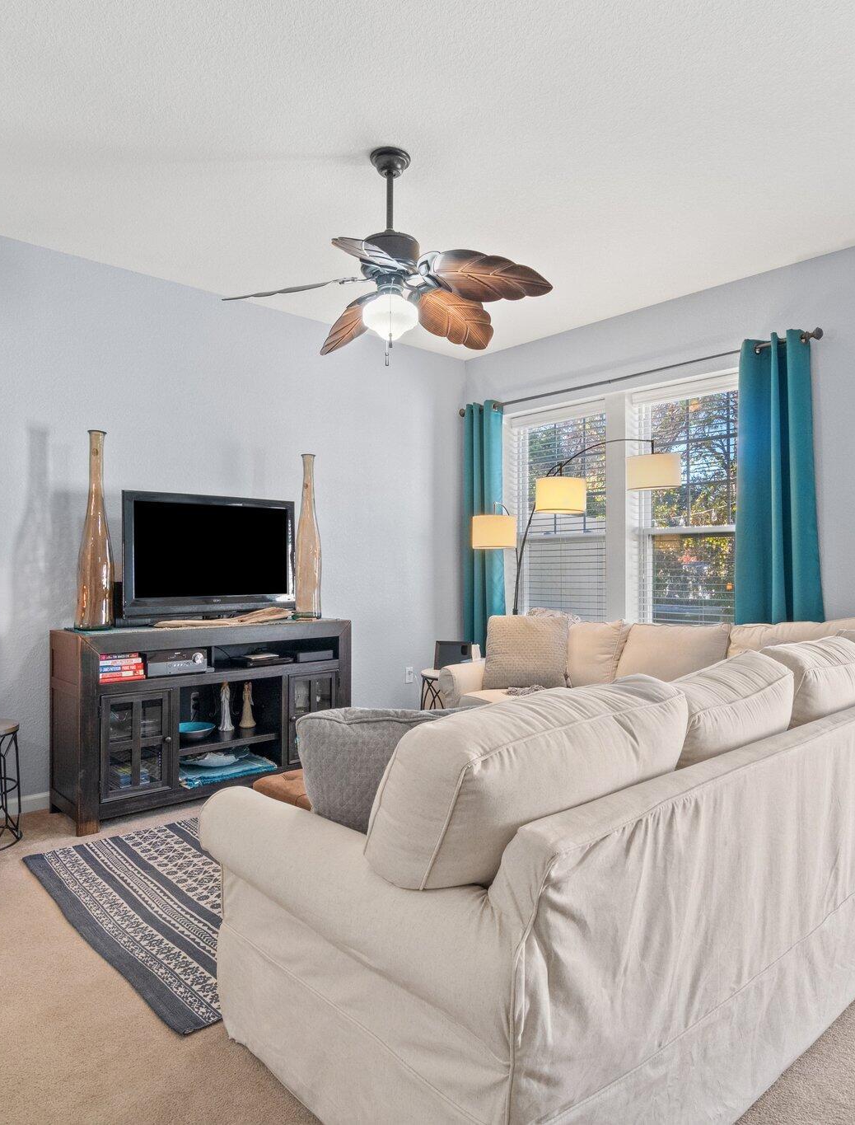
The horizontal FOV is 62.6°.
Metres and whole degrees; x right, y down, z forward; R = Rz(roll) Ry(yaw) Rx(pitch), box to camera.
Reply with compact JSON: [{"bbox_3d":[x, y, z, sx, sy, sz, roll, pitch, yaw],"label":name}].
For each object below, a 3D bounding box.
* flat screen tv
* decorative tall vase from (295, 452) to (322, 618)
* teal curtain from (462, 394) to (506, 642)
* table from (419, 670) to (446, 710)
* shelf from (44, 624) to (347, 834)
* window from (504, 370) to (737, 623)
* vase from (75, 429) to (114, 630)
[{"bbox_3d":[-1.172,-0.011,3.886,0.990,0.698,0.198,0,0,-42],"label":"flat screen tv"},{"bbox_3d":[-0.726,-0.162,4.303,0.153,1.000,0.153,0,0,0],"label":"decorative tall vase"},{"bbox_3d":[0.426,-0.029,5.315,0.109,2.356,0.446,0,0,-43],"label":"teal curtain"},{"bbox_3d":[0.149,0.977,4.506,0.416,0.525,0.416,0,0,-42],"label":"table"},{"bbox_3d":[-1.161,0.789,3.854,1.534,0.905,0.416,0,0,-42],"label":"shelf"},{"bbox_3d":[1.237,-0.239,4.595,0.099,1.752,1.841,0,0,-43],"label":"window"},{"bbox_3d":[-1.646,-0.150,3.471,0.183,0.980,0.183,0,0,-42],"label":"vase"}]

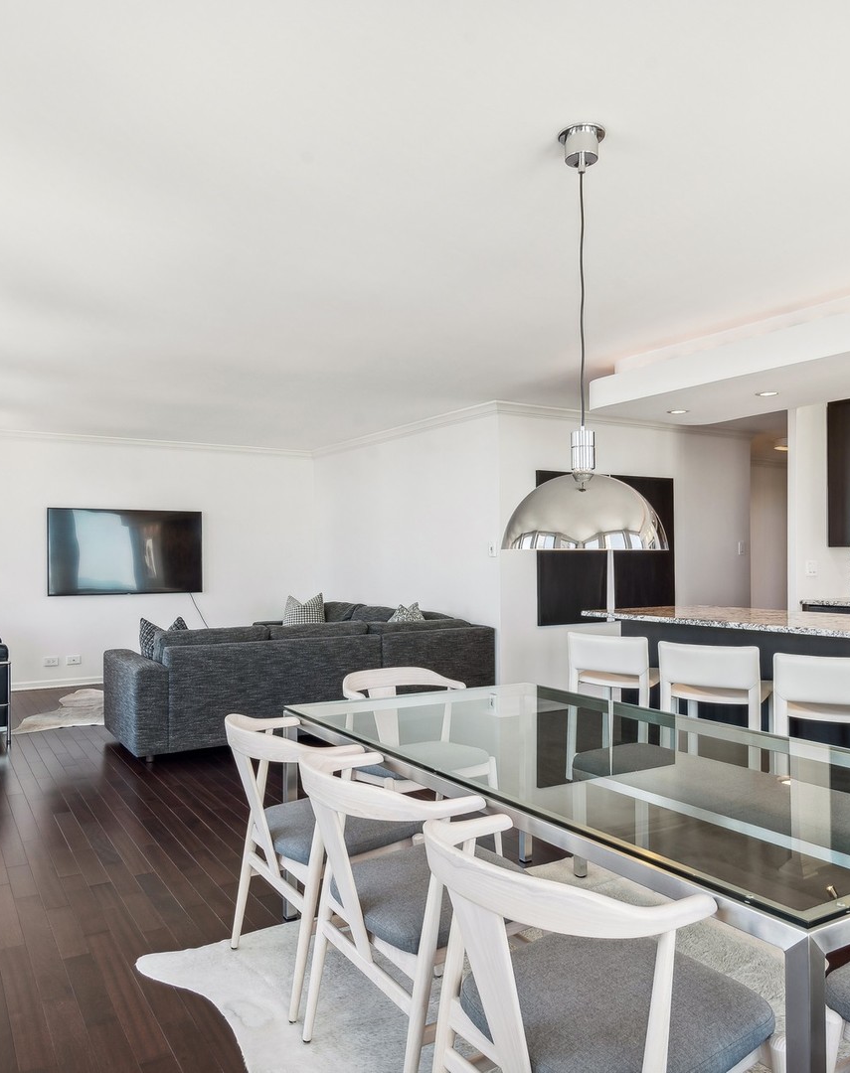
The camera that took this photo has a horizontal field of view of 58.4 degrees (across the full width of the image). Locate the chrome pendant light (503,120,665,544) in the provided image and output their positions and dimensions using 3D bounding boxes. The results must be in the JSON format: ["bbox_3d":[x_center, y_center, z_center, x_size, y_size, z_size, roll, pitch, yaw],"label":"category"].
[{"bbox_3d":[0.448,-0.551,2.127,0.465,1.190,0.465,0,-1,0],"label":"chrome pendant light"}]

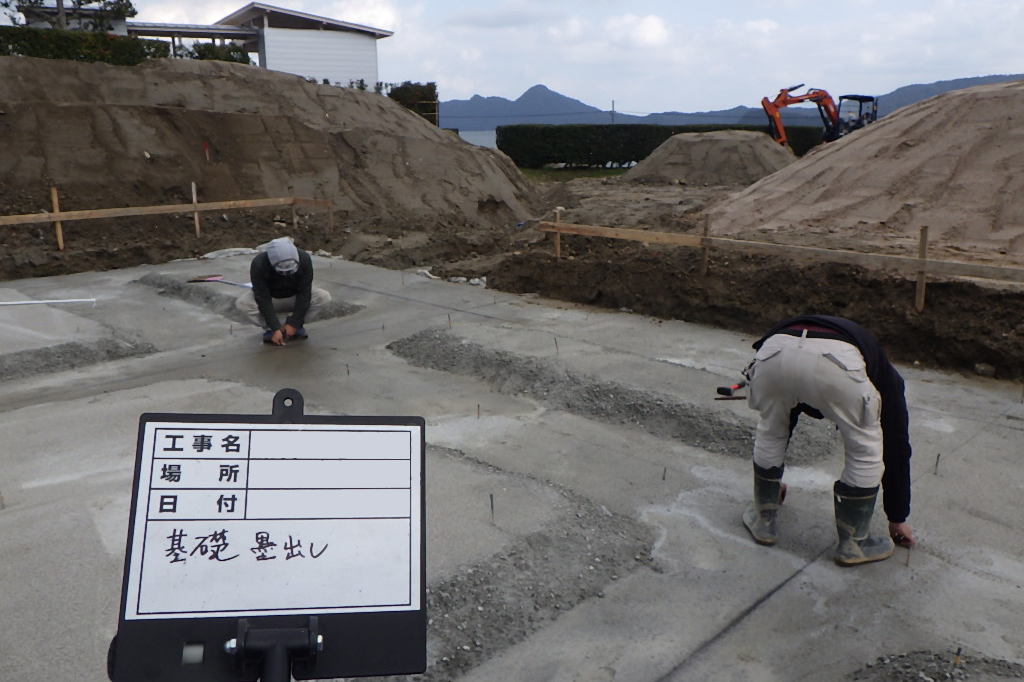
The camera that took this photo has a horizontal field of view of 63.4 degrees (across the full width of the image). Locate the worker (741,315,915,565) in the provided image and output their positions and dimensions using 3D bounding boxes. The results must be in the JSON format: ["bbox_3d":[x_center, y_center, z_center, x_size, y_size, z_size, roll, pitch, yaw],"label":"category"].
[{"bbox_3d":[1.227,0.329,3.193,0.610,0.910,0.750,9,17,32],"label":"worker"}]

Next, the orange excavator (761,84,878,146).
[{"bbox_3d":[10.987,-7.639,29.500,3.900,2.850,1.600,-2,14,-6],"label":"orange excavator"}]

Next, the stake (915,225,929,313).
[{"bbox_3d":[3.154,-0.551,6.362,0.050,0.658,0.050,14,20,43],"label":"stake"}]

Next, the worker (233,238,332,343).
[{"bbox_3d":[-1.807,-0.458,6.573,0.700,0.800,0.680,-5,15,-16],"label":"worker"}]

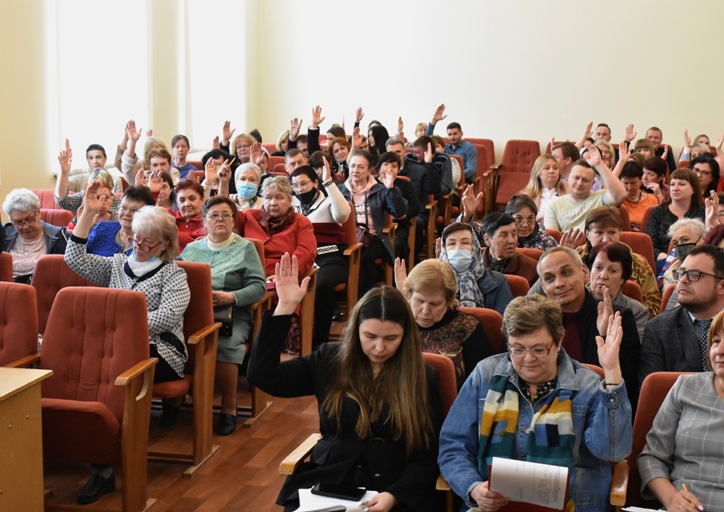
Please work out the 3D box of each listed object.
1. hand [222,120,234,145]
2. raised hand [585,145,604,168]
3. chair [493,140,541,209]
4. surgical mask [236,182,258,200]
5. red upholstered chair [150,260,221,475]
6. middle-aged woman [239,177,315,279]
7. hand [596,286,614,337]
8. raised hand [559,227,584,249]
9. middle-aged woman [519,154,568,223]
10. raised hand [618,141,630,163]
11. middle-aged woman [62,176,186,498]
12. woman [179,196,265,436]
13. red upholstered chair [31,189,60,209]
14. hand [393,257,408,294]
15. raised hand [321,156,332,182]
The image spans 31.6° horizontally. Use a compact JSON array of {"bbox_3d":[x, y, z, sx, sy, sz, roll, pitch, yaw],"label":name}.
[{"bbox_3d":[-1.253,-1.160,11.970,0.103,0.192,0.054,5,10,11],"label":"hand"},{"bbox_3d":[1.556,-0.675,8.600,0.110,0.170,0.070,-10,9,6],"label":"raised hand"},{"bbox_3d":[1.897,-0.888,15.577,0.542,0.955,0.561,3,9,14],"label":"chair"},{"bbox_3d":[-0.812,-0.462,9.100,0.140,0.115,0.080,0,12,-2],"label":"surgical mask"},{"bbox_3d":[-1.020,0.531,6.483,0.580,0.930,0.620,3,9,14],"label":"red upholstered chair"},{"bbox_3d":[-0.554,0.143,7.836,0.552,1.266,0.709,2,9,11],"label":"middle-aged woman"},{"bbox_3d":[0.899,0.205,4.736,0.064,0.187,0.089,-7,9,-30],"label":"hand"},{"bbox_3d":[1.135,-0.086,6.900,0.120,0.160,0.060,9,9,8],"label":"raised hand"},{"bbox_3d":[1.335,-0.111,9.626,0.500,1.250,0.700,2,9,8],"label":"middle-aged woman"},{"bbox_3d":[2.153,-0.857,10.500,0.095,0.180,0.060,2,9,8],"label":"raised hand"},{"bbox_3d":[-1.145,0.354,6.082,0.611,1.379,0.837,5,10,24],"label":"middle-aged woman"},{"bbox_3d":[-0.787,0.301,6.974,0.542,1.216,0.670,2,9,11],"label":"woman"},{"bbox_3d":[-2.436,0.006,9.556,0.542,0.955,0.591,3,9,14],"label":"red upholstered chair"},{"bbox_3d":[0.184,0.095,6.050,0.085,0.170,0.050,-2,9,-14],"label":"hand"},{"bbox_3d":[-0.244,-0.589,8.662,0.064,0.187,0.089,-15,6,-25],"label":"raised hand"}]

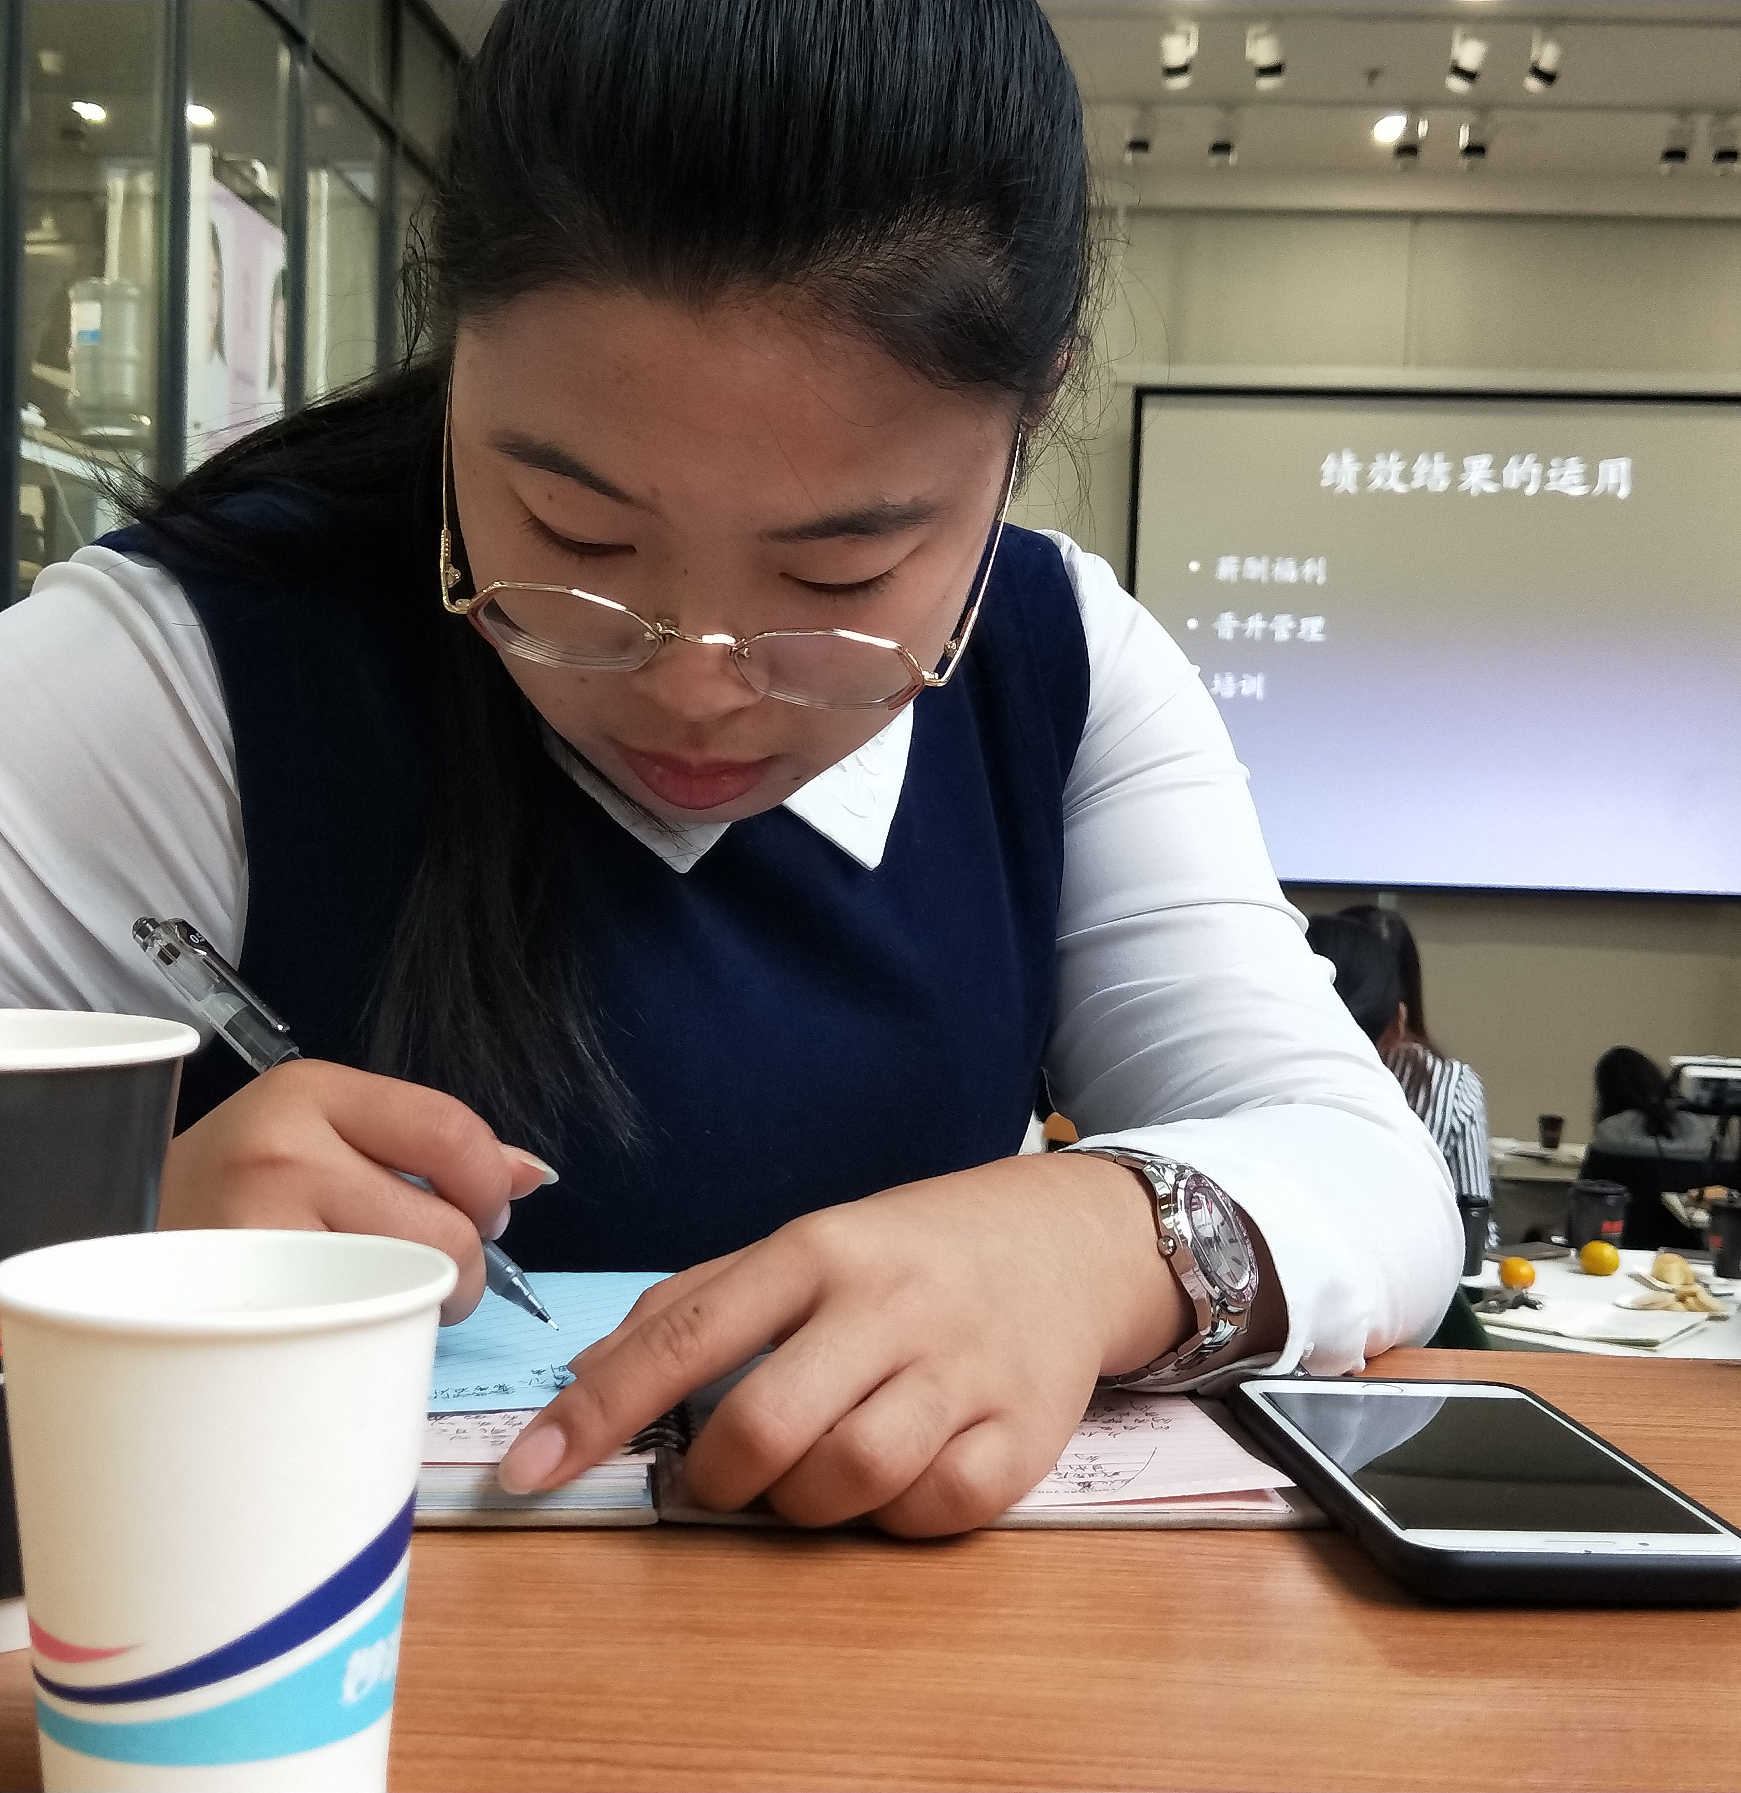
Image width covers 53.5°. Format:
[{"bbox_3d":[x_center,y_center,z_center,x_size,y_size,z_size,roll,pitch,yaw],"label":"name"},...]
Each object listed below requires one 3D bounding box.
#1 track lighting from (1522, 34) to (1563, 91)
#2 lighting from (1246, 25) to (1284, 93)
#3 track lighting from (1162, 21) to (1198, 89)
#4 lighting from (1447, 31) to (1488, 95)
[{"bbox_3d":[2.561,-3.176,6.575,0.130,0.220,0.140,1,2,-43],"label":"track lighting"},{"bbox_3d":[1.517,-3.216,6.629,0.130,0.220,0.140,3,1,18],"label":"lighting"},{"bbox_3d":[1.190,-3.231,6.645,0.130,0.220,0.140,3,1,18],"label":"track lighting"},{"bbox_3d":[2.278,-3.183,6.590,0.130,0.220,0.140,1,2,-39],"label":"lighting"}]

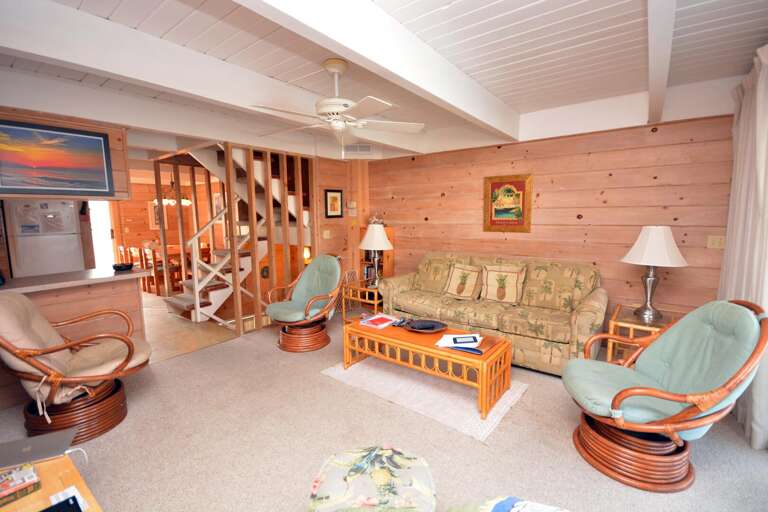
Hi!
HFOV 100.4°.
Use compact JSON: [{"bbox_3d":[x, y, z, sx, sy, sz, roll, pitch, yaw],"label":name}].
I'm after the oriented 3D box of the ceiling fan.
[{"bbox_3d":[-0.335,-1.033,2.253,1.246,0.633,1.246,6,10,39],"label":"ceiling fan"}]

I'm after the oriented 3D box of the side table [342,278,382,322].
[{"bbox_3d":[-0.135,0.605,4.185,0.485,0.478,0.623,5,9,35],"label":"side table"}]

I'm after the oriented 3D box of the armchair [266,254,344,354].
[{"bbox_3d":[-0.826,0.484,3.438,0.686,0.921,0.845,5,9,36],"label":"armchair"}]

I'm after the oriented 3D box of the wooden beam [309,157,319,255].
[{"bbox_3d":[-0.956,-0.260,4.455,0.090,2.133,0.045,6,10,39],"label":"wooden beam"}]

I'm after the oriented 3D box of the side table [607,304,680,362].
[{"bbox_3d":[2.222,0.772,2.696,0.494,0.505,0.609,6,10,39],"label":"side table"}]

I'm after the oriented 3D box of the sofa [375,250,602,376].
[{"bbox_3d":[1.070,0.484,3.477,2.209,0.886,0.817,6,10,39],"label":"sofa"}]

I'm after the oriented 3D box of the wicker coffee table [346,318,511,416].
[{"bbox_3d":[0.328,0.836,2.720,1.282,0.398,0.546,5,9,37],"label":"wicker coffee table"}]

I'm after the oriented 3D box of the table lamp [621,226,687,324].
[{"bbox_3d":[2.167,0.148,2.583,0.413,0.767,0.413,6,10,39],"label":"table lamp"}]

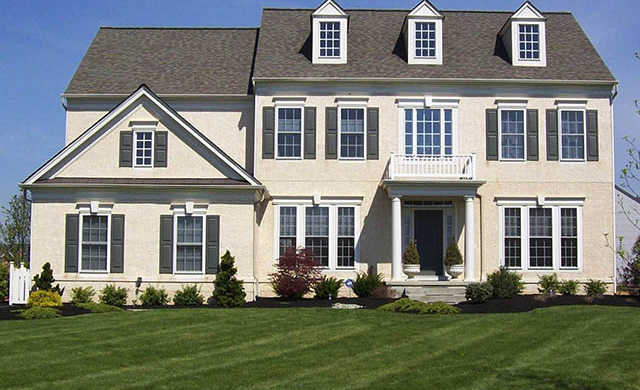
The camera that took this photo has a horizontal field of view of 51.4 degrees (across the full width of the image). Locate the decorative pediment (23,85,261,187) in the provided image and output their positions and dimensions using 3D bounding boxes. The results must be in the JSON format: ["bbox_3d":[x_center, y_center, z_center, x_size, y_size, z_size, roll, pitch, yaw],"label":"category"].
[{"bbox_3d":[-5.406,-1.763,20.158,7.150,3.050,0.600,0,-3,-1],"label":"decorative pediment"}]

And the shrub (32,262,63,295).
[{"bbox_3d":[-7.461,2.395,18.225,0.818,1.143,0.800,0,-3,0],"label":"shrub"}]

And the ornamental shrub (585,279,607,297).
[{"bbox_3d":[8.485,2.880,20.500,0.680,0.560,0.660,0,-5,-1],"label":"ornamental shrub"}]

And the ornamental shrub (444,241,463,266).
[{"bbox_3d":[4.141,1.795,20.600,0.550,0.770,0.550,0,-5,-1],"label":"ornamental shrub"}]

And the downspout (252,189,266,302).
[{"bbox_3d":[-1.838,1.534,20.224,0.400,3.400,0.220,0,-3,-1],"label":"downspout"}]

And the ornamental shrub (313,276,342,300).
[{"bbox_3d":[0.229,2.821,20.300,0.900,0.730,0.850,0,-5,-1],"label":"ornamental shrub"}]

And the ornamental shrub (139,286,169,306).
[{"bbox_3d":[-4.855,2.930,19.408,0.860,0.600,0.800,0,-3,-1],"label":"ornamental shrub"}]

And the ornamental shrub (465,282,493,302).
[{"bbox_3d":[4.533,2.760,19.038,0.800,0.550,0.750,0,-3,-1],"label":"ornamental shrub"}]

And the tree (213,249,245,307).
[{"bbox_3d":[-2.488,2.296,18.300,0.920,1.580,0.900,0,-5,-1],"label":"tree"}]

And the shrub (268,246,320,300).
[{"bbox_3d":[-0.758,2.341,19.792,1.546,1.553,1.450,0,-3,0],"label":"shrub"}]

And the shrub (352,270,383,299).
[{"bbox_3d":[1.483,2.706,20.350,0.960,0.850,0.900,0,-5,-1],"label":"shrub"}]

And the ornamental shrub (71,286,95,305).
[{"bbox_3d":[-6.499,2.750,18.214,0.655,0.543,0.620,0,-3,0],"label":"ornamental shrub"}]

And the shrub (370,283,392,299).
[{"bbox_3d":[1.807,2.813,19.400,0.650,0.460,0.600,0,-3,-1],"label":"shrub"}]

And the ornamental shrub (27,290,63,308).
[{"bbox_3d":[-7.349,2.767,17.754,0.957,0.490,0.900,0,-3,0],"label":"ornamental shrub"}]

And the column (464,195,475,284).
[{"bbox_3d":[4.552,1.332,20.200,0.340,2.620,0.340,0,-5,-1],"label":"column"}]

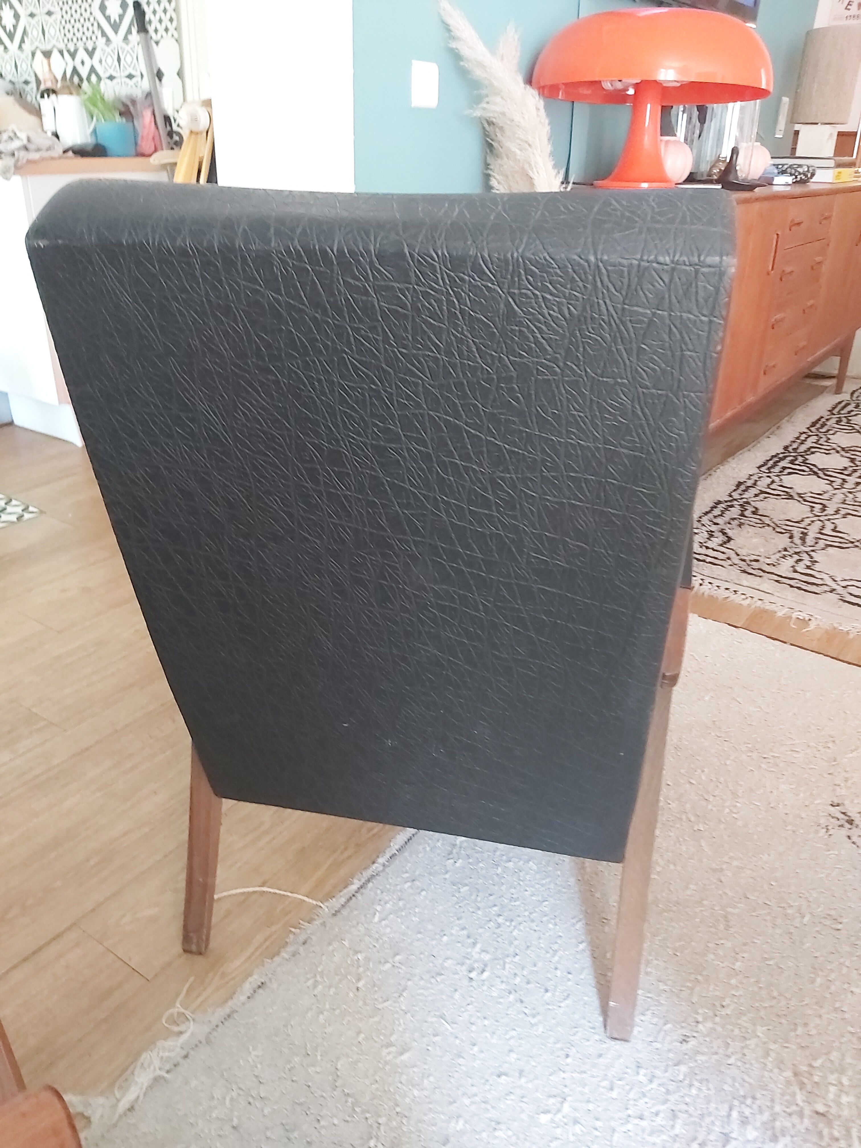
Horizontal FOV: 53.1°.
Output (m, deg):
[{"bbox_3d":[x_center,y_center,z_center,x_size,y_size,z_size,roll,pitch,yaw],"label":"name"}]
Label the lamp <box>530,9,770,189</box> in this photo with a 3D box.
[{"bbox_3d":[0.501,-1.095,2.012,0.540,0.347,0.540,2,26,0],"label":"lamp"}]

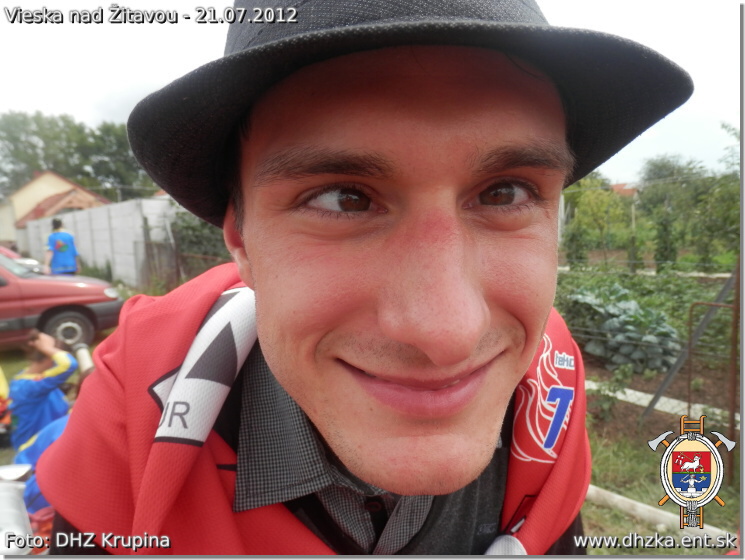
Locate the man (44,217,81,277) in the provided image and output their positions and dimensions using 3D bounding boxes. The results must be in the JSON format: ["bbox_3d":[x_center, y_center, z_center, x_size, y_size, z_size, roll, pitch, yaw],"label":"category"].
[{"bbox_3d":[-5.150,-0.180,8.950,0.550,1.680,0.360,-3,6,-24],"label":"man"}]

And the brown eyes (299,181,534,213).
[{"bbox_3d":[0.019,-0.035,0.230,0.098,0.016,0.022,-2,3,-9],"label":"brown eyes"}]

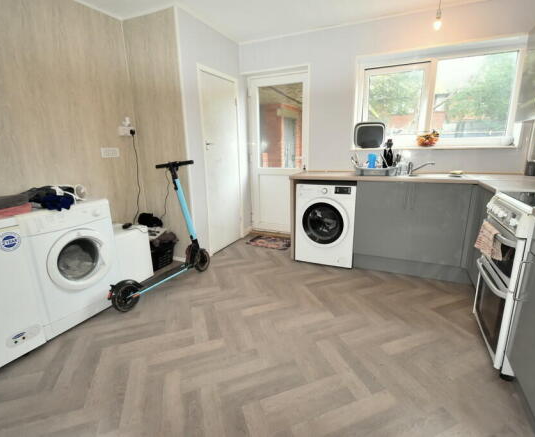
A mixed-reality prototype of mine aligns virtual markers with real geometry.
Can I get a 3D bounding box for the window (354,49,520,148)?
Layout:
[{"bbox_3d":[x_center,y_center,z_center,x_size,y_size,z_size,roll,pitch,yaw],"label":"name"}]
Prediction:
[{"bbox_3d":[1.656,-1.168,2.817,1.420,0.860,0.100,6,16,26],"label":"window"}]

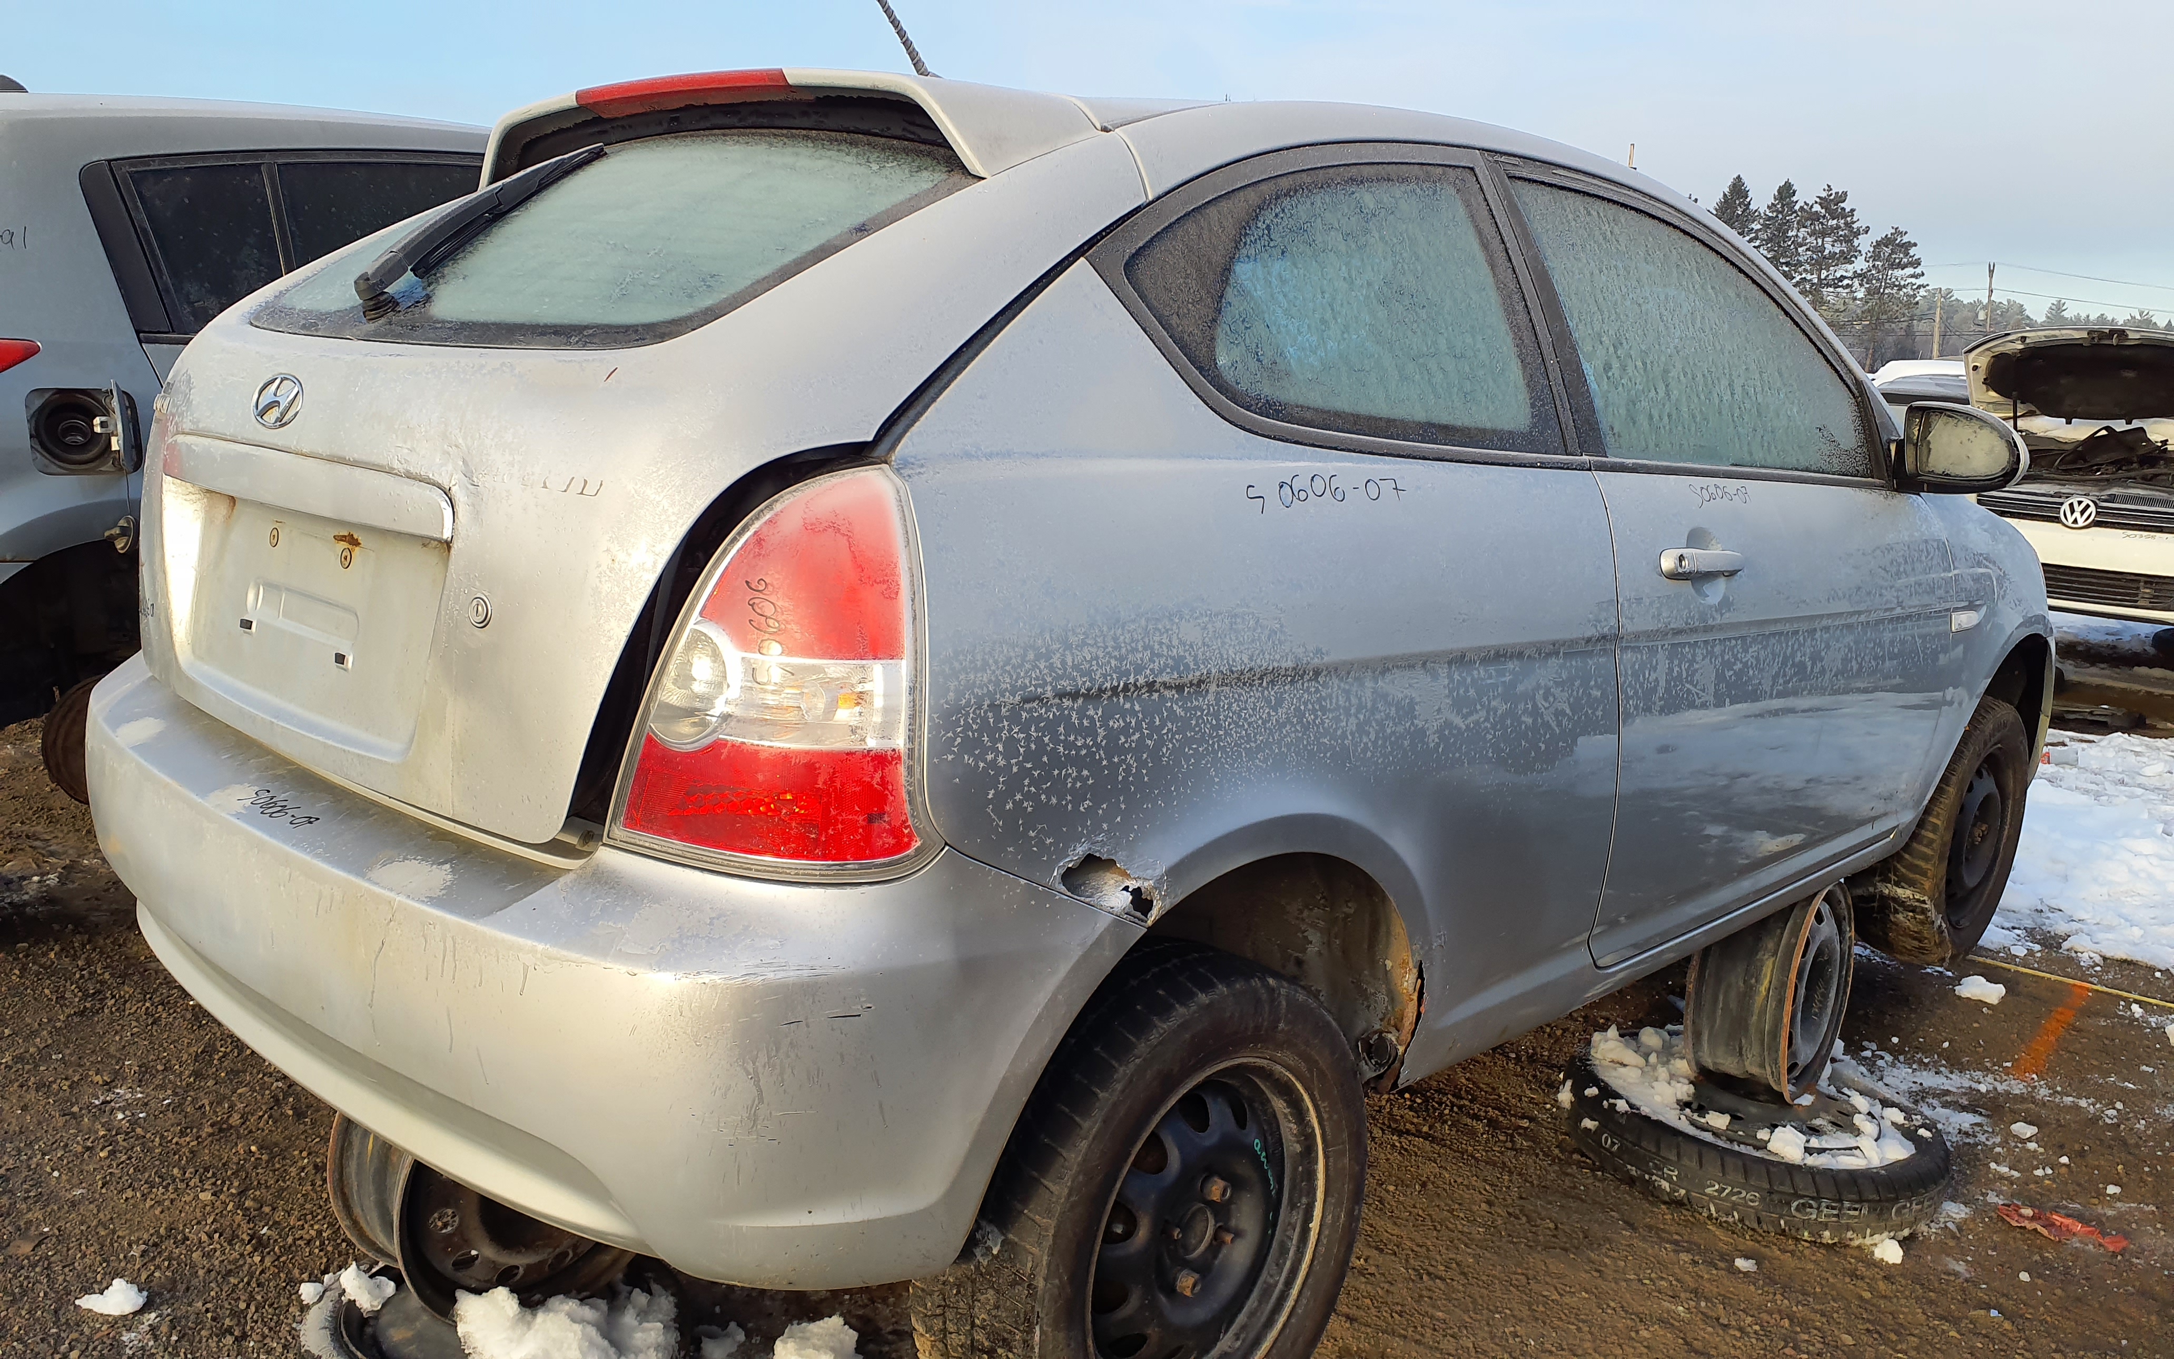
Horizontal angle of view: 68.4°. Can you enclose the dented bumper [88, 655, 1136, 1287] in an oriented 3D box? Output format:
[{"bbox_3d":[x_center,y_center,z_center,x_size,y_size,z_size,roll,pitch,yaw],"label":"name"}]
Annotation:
[{"bbox_3d":[-0.745,0.213,1.907,0.570,0.430,1.690,-8,16,-44],"label":"dented bumper"}]

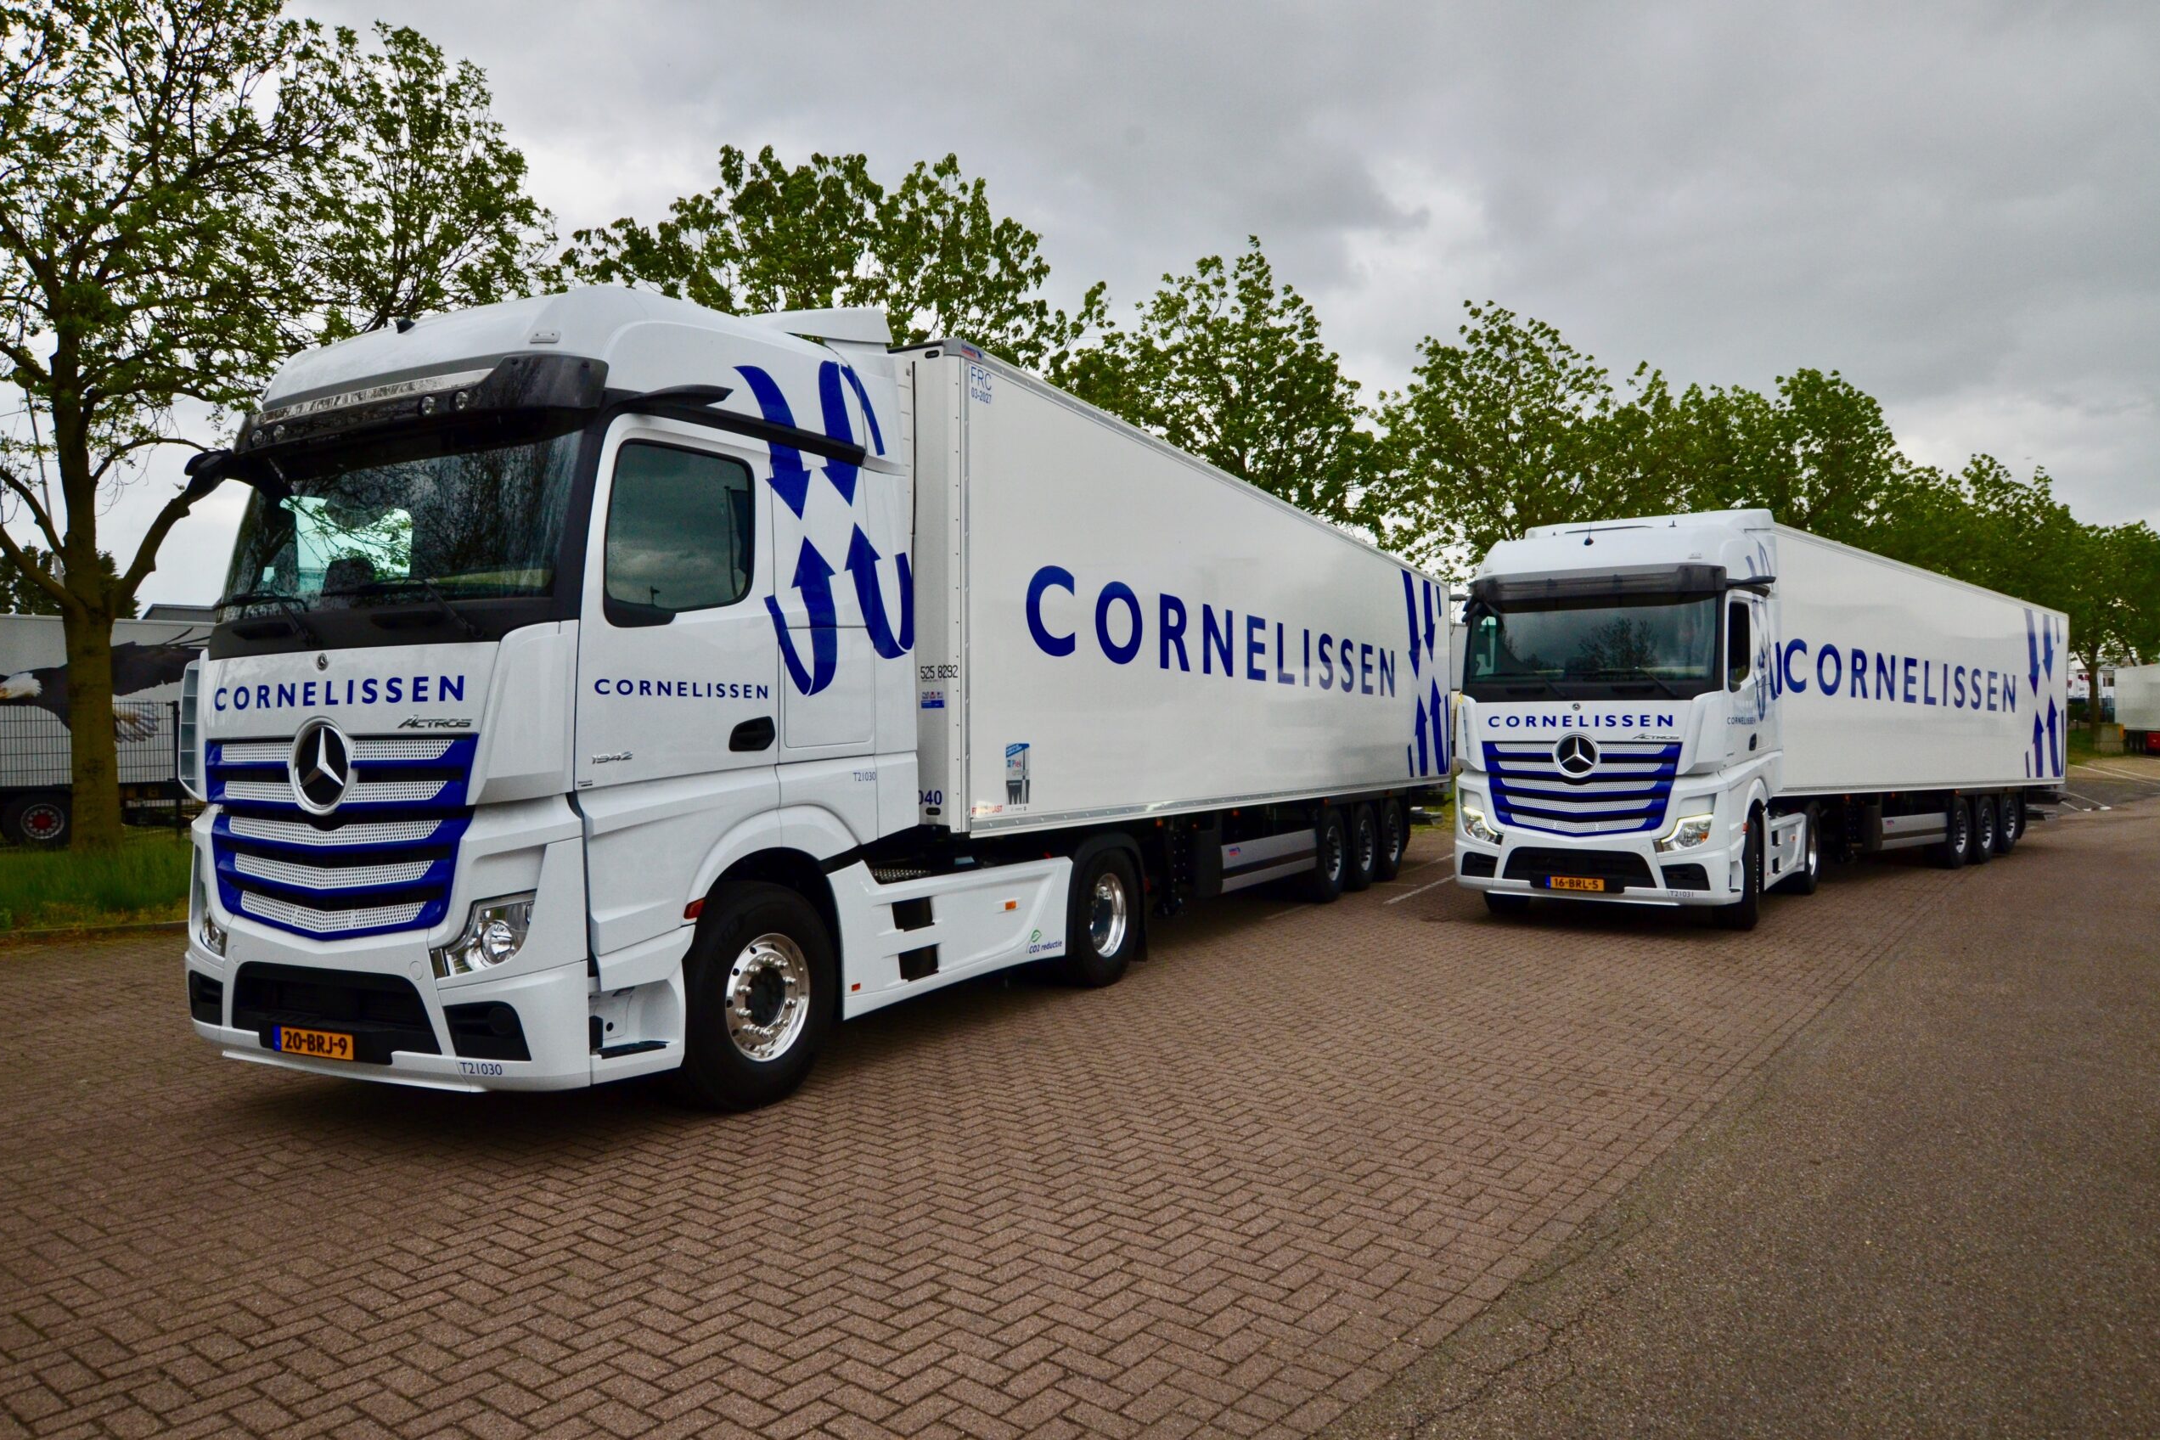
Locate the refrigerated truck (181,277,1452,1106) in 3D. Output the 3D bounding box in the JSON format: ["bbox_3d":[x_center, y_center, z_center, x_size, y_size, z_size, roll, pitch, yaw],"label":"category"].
[{"bbox_3d":[0.647,-0.005,12.725,2.650,4.080,16.607,-1,-2,28],"label":"refrigerated truck"}]

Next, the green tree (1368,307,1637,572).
[{"bbox_3d":[9.400,-3.500,28.000,6.000,11.200,6.000,1,-2,-36],"label":"green tree"}]

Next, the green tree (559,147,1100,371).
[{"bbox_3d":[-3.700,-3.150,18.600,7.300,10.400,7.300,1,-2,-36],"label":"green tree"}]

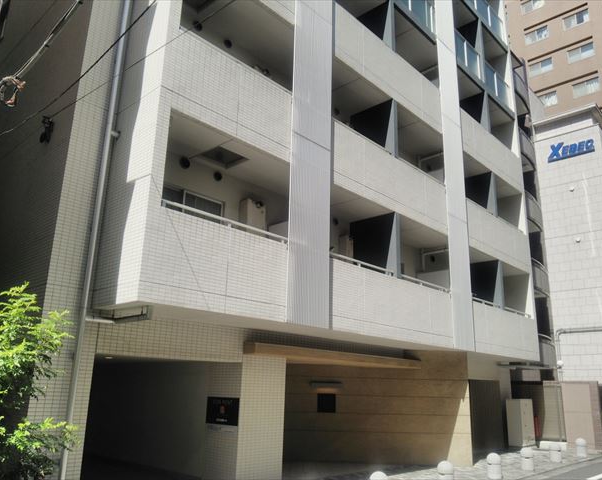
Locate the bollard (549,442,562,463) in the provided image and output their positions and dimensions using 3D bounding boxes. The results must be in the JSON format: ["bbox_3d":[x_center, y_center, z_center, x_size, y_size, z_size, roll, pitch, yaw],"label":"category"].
[{"bbox_3d":[6.765,5.649,14.775,0.290,0.500,0.290,-12,-20,40],"label":"bollard"}]

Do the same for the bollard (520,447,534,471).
[{"bbox_3d":[5.358,5.174,13.149,0.290,0.500,0.290,-12,-20,40],"label":"bollard"}]

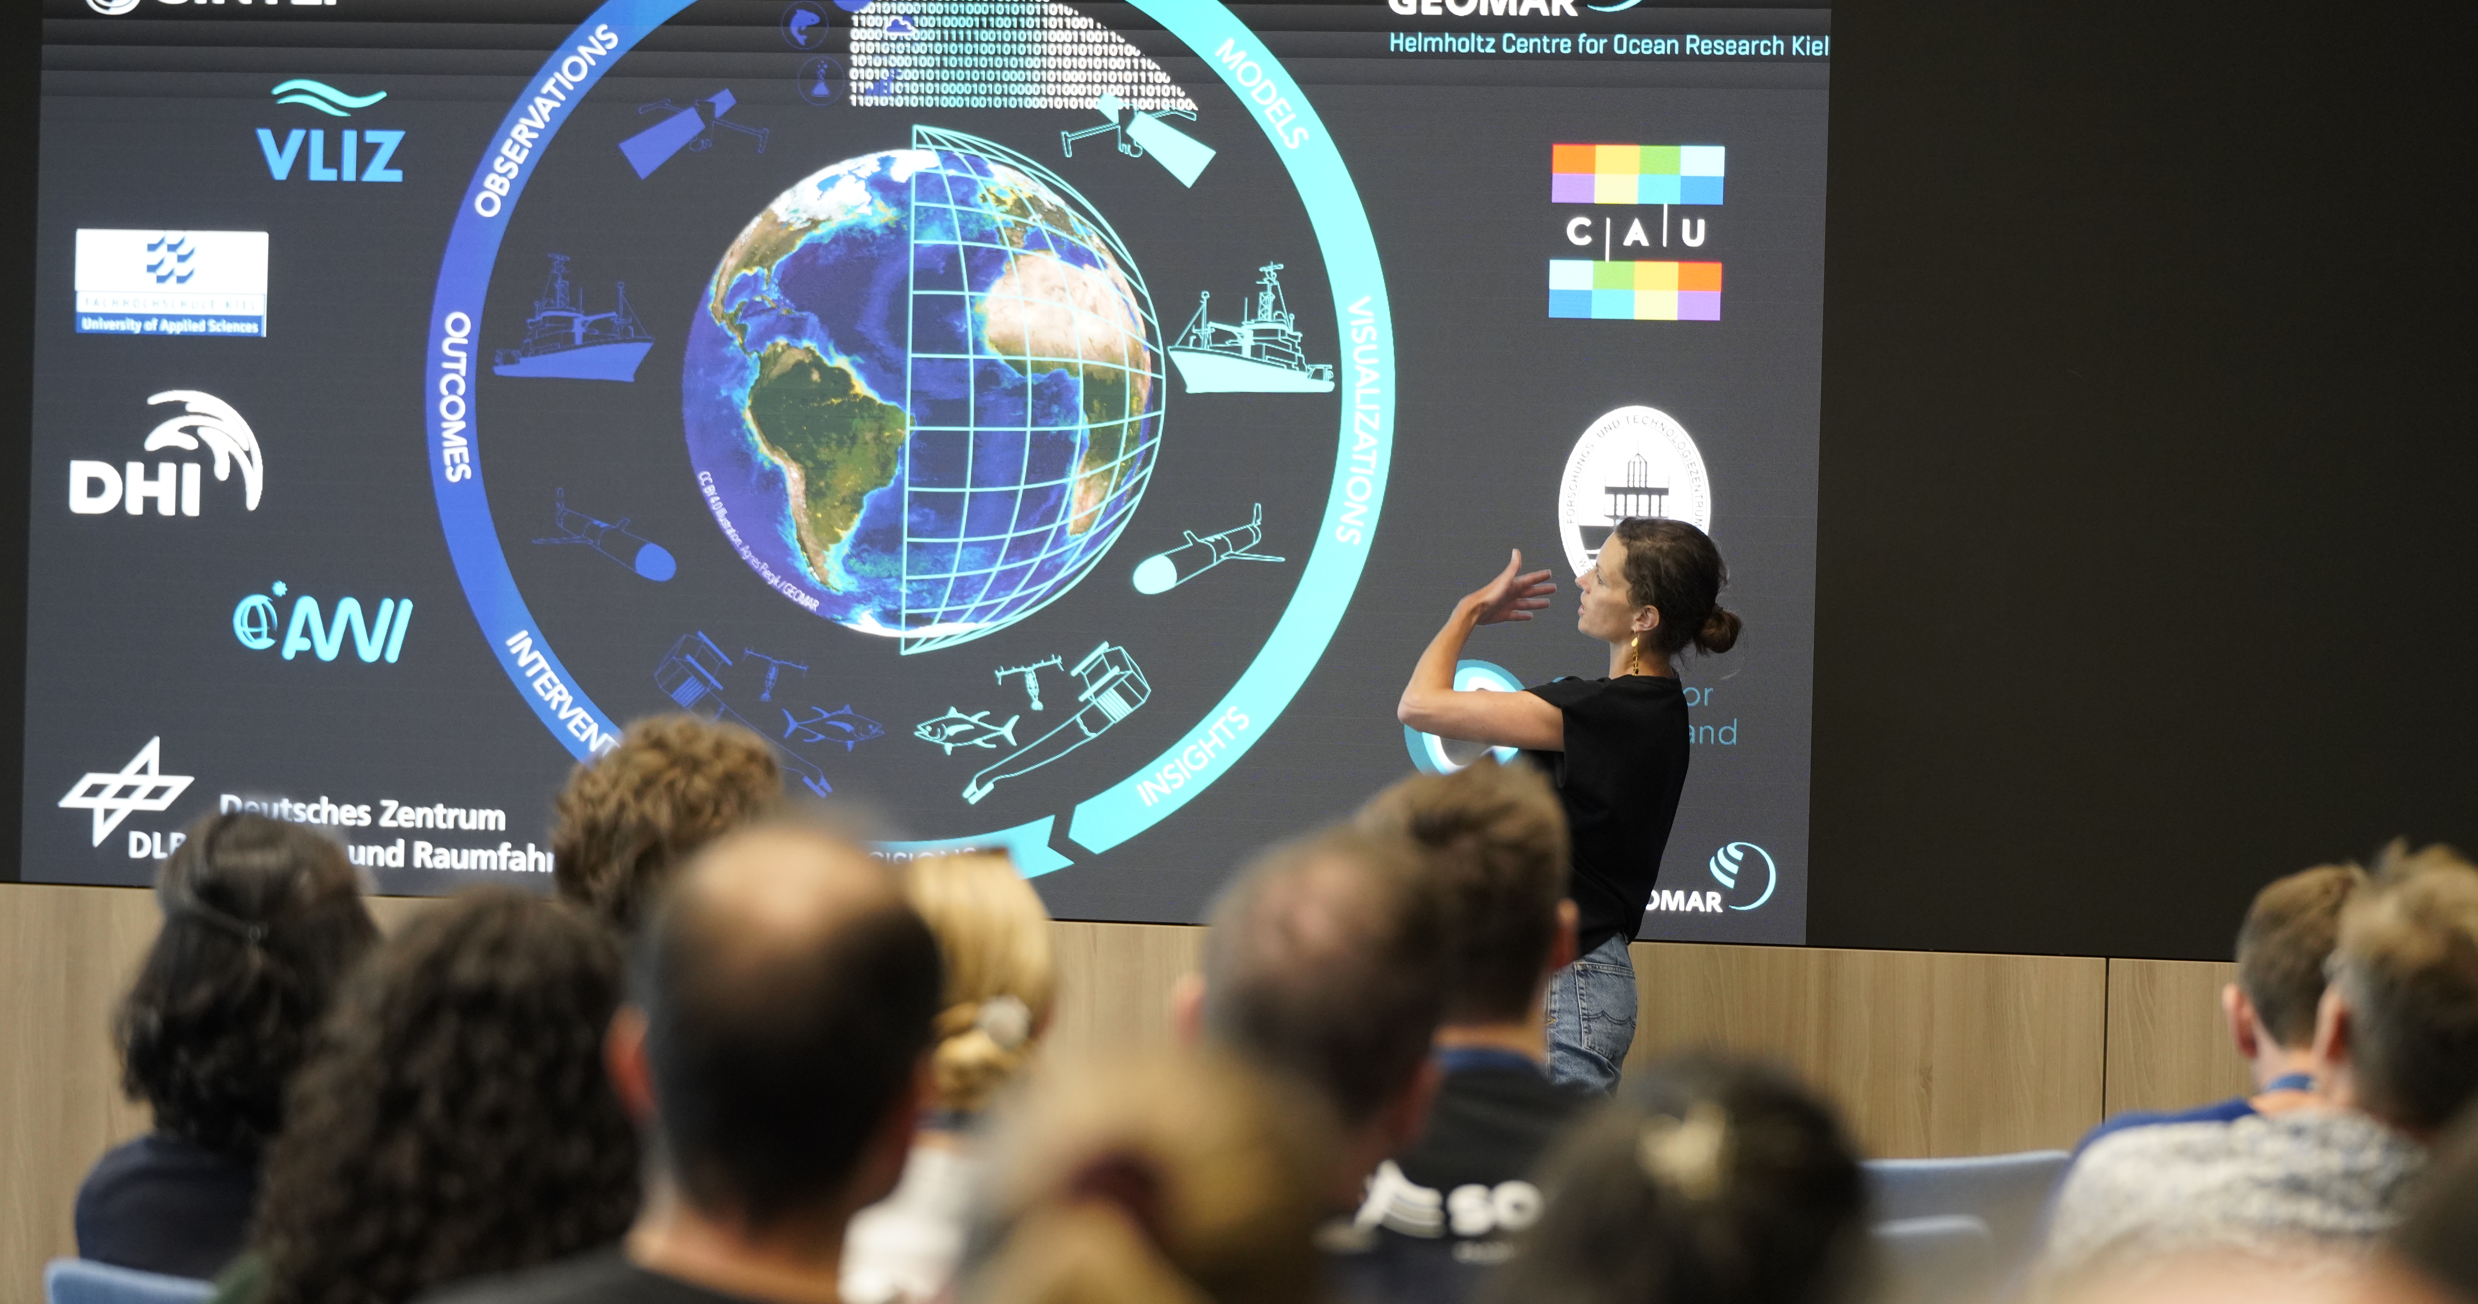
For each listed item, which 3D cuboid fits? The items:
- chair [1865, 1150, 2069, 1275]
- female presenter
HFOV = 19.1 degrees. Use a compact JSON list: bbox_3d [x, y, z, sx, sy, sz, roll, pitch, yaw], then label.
[{"bbox_3d":[0.884,1.069,10.014,0.520,0.830,0.540,2,0,11],"label":"chair"},{"bbox_3d":[0.546,0.614,12.503,0.560,1.690,0.500,2,0,20],"label":"female presenter"}]

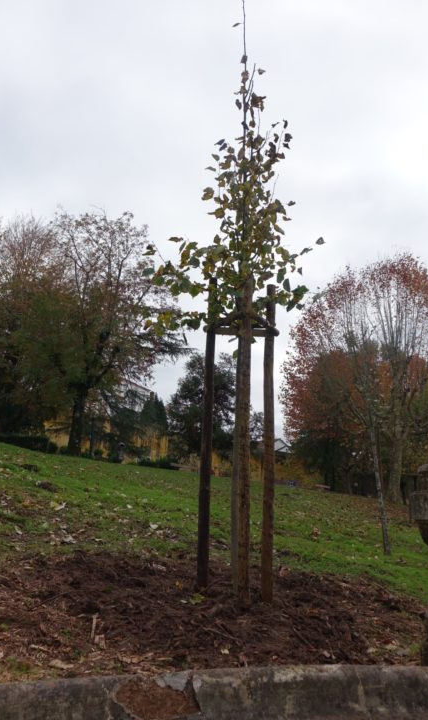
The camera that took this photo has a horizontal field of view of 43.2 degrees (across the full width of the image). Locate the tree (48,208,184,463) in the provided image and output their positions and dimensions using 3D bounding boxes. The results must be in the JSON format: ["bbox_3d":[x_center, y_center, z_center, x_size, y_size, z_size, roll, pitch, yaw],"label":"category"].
[{"bbox_3d":[-4.152,-1.368,23.329,6.000,10.898,6.000,1,-12,0],"label":"tree"}]

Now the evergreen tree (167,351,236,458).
[{"bbox_3d":[-0.720,2.611,31.170,4.300,6.495,4.300,1,-12,0],"label":"evergreen tree"}]

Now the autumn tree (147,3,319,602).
[{"bbox_3d":[0.212,-0.805,4.584,1.350,5.307,1.300,1,-12,0],"label":"autumn tree"}]

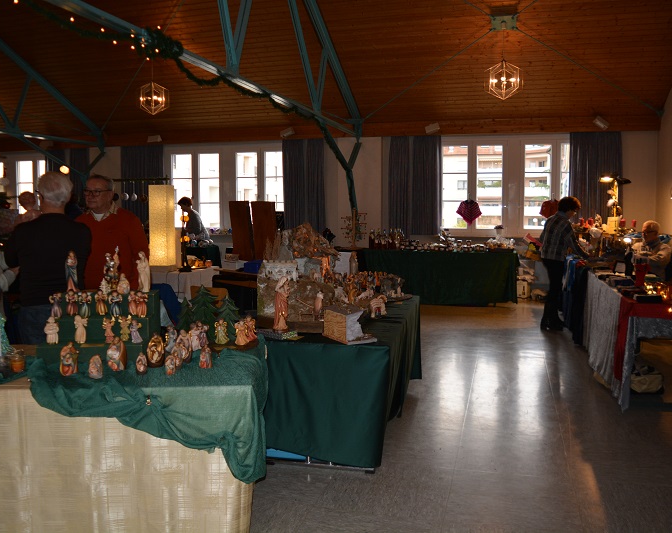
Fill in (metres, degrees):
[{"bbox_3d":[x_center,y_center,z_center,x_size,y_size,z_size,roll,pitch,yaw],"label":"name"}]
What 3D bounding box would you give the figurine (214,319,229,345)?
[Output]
[{"bbox_3d":[-0.615,0.350,3.223,0.062,0.119,0.045,-1,6,-6],"label":"figurine"}]

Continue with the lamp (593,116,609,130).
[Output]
[{"bbox_3d":[4.586,-2.479,10.400,0.240,0.170,0.160,1,5,14],"label":"lamp"}]

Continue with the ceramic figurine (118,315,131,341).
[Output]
[{"bbox_3d":[-1.020,0.296,2.889,0.052,0.116,0.042,-1,6,-6],"label":"ceramic figurine"}]

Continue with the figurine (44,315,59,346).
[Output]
[{"bbox_3d":[-1.375,0.311,2.900,0.070,0.128,0.060,-1,5,-11],"label":"figurine"}]

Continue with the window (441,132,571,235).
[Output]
[{"bbox_3d":[2.758,-1.304,9.684,2.188,1.607,0.120,1,6,16],"label":"window"}]

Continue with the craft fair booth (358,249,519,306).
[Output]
[{"bbox_3d":[1.501,0.128,8.815,2.210,0.770,0.740,1,7,15],"label":"craft fair booth"}]

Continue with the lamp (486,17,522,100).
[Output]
[{"bbox_3d":[2.130,-2.620,7.564,0.452,1.028,0.452,1,7,15],"label":"lamp"}]

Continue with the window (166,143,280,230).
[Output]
[{"bbox_3d":[-2.062,-1.450,11.061,2.449,1.607,0.120,1,6,16],"label":"window"}]

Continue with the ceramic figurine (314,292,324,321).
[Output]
[{"bbox_3d":[-0.098,0.231,3.550,0.056,0.166,0.060,-4,7,-37],"label":"ceramic figurine"}]

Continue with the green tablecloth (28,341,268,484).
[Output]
[{"bbox_3d":[-0.826,0.644,2.874,1.060,0.419,0.800,0,7,0],"label":"green tablecloth"}]

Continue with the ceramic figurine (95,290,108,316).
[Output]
[{"bbox_3d":[-1.173,0.185,3.000,0.063,0.125,0.055,-1,5,-13],"label":"ceramic figurine"}]

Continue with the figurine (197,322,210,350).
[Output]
[{"bbox_3d":[-0.691,0.360,3.130,0.070,0.140,0.055,1,7,9],"label":"figurine"}]

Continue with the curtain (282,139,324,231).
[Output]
[{"bbox_3d":[-0.624,-1.531,11.700,0.850,1.900,0.160,1,5,14],"label":"curtain"}]

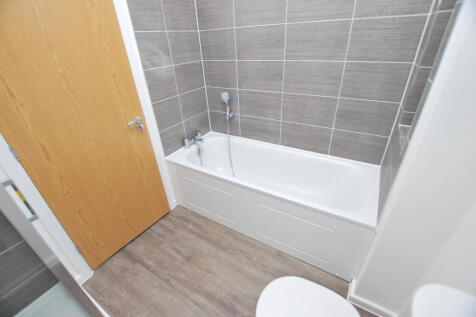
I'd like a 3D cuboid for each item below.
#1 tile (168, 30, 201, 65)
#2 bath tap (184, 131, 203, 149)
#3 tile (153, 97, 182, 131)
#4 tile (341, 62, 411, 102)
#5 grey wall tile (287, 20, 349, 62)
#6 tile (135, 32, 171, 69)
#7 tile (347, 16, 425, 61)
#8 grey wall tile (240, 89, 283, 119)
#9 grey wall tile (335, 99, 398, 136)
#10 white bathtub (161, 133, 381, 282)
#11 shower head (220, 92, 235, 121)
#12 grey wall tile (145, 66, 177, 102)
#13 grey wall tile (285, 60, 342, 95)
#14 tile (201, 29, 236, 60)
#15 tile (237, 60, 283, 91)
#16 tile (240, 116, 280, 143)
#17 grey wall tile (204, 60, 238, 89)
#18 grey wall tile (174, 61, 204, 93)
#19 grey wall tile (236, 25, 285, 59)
[{"bbox_3d":[-0.459,-0.977,1.755,0.012,0.252,0.391,15,36,28],"label":"tile"},{"bbox_3d":[-0.435,-0.185,2.018,0.120,0.100,0.235,15,36,28],"label":"bath tap"},{"bbox_3d":[-0.621,-0.409,1.804,0.015,0.252,0.292,15,35,27],"label":"tile"},{"bbox_3d":[0.940,-0.533,1.381,0.386,0.252,0.015,15,35,27],"label":"tile"},{"bbox_3d":[0.548,-0.820,1.393,0.445,0.252,0.012,15,36,28],"label":"grey wall tile"},{"bbox_3d":[-0.644,-0.841,1.545,0.015,0.252,0.292,15,35,27],"label":"tile"},{"bbox_3d":[0.891,-0.721,1.208,0.388,0.252,0.012,15,36,28],"label":"tile"},{"bbox_3d":[0.203,-0.502,1.852,0.445,0.252,0.012,15,36,28],"label":"grey wall tile"},{"bbox_3d":[0.924,-0.300,1.452,0.388,0.252,0.012,15,36,28],"label":"grey wall tile"},{"bbox_3d":[0.237,0.286,1.907,1.700,0.610,0.710,15,35,27],"label":"white bathtub"},{"bbox_3d":[-0.102,-0.512,1.950,0.085,0.260,0.090,15,36,28],"label":"shower head"},{"bbox_3d":[-0.623,-0.611,1.639,0.012,0.252,0.286,15,36,28],"label":"grey wall tile"},{"bbox_3d":[0.580,-0.628,1.572,0.450,0.252,0.015,15,35,27],"label":"grey wall tile"},{"bbox_3d":[-0.194,-1.047,1.847,0.404,0.252,0.015,15,35,27],"label":"tile"},{"bbox_3d":[0.189,-0.715,1.725,0.445,0.252,0.012,15,36,28],"label":"tile"},{"bbox_3d":[0.212,-0.299,2.040,0.459,0.256,0.015,15,35,27],"label":"tile"},{"bbox_3d":[-0.182,-0.831,1.977,0.404,0.252,0.015,15,35,27],"label":"grey wall tile"},{"bbox_3d":[-0.457,-0.785,1.925,0.015,0.252,0.398,15,35,27],"label":"grey wall tile"},{"bbox_3d":[0.178,-0.948,1.650,0.459,0.252,0.015,15,35,27],"label":"grey wall tile"}]

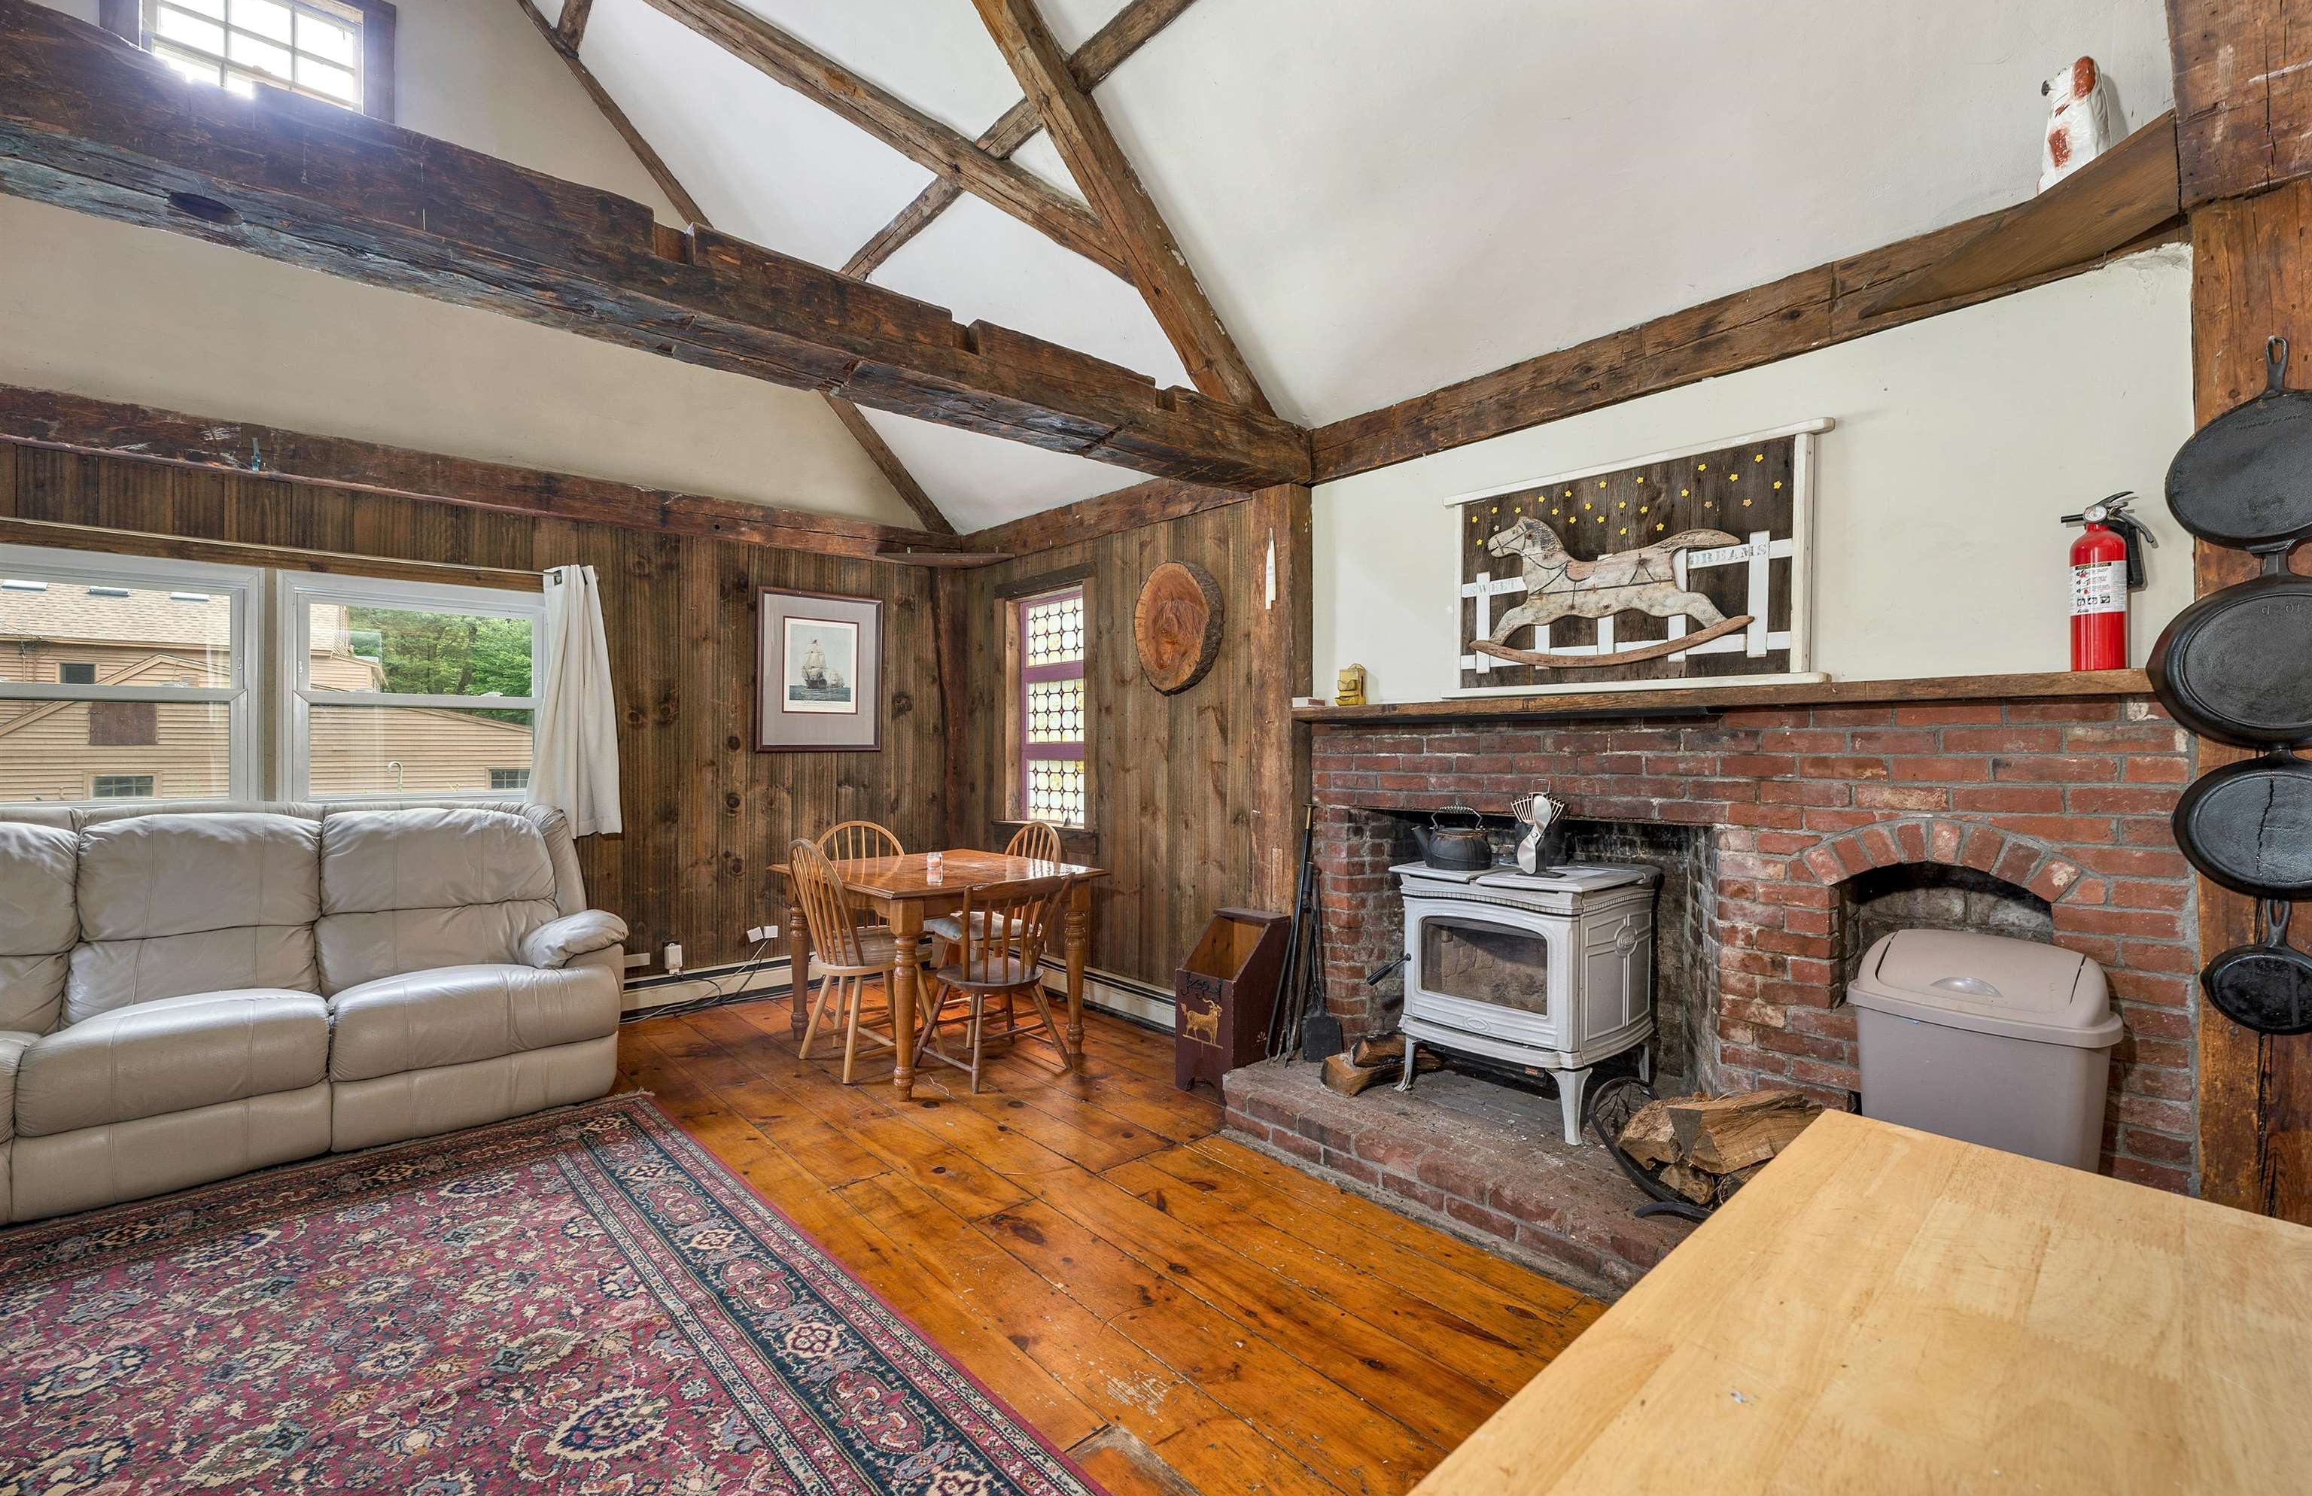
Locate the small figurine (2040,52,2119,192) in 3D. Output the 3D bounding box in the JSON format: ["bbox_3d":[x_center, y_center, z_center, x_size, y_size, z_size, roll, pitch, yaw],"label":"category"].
[{"bbox_3d":[1.974,-1.336,1.927,0.120,0.280,0.105,0,0,37],"label":"small figurine"}]

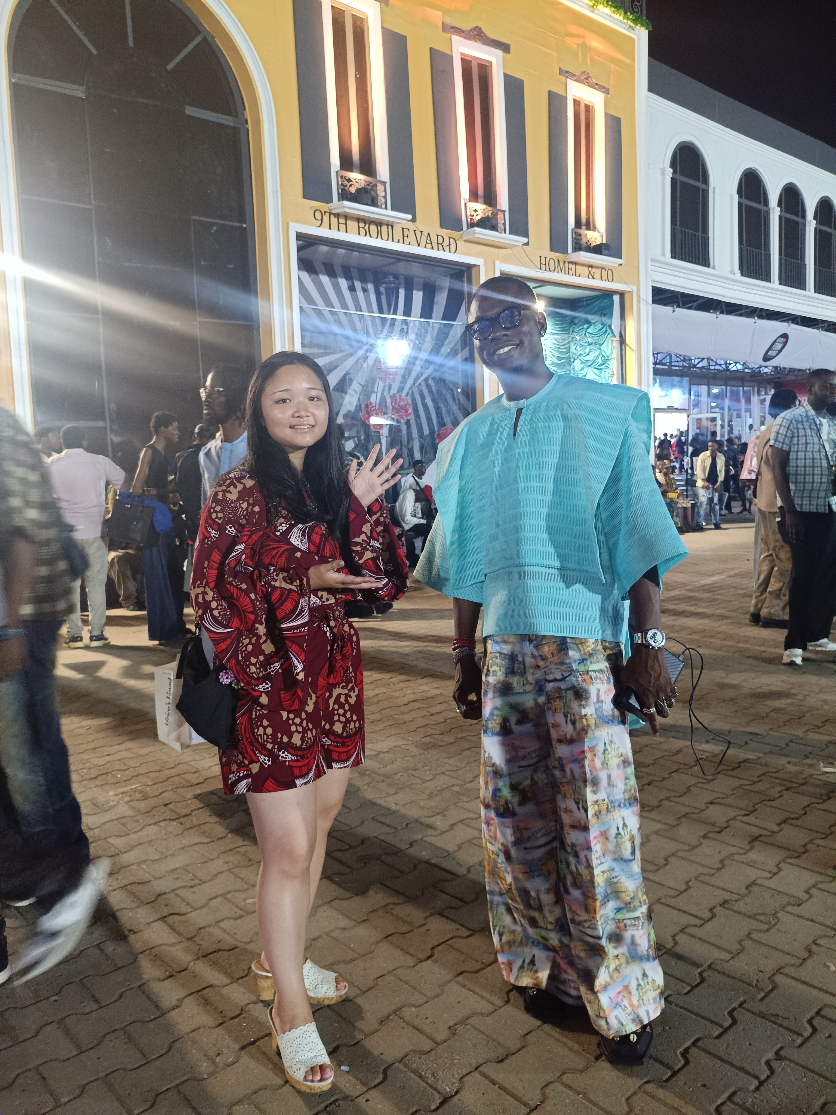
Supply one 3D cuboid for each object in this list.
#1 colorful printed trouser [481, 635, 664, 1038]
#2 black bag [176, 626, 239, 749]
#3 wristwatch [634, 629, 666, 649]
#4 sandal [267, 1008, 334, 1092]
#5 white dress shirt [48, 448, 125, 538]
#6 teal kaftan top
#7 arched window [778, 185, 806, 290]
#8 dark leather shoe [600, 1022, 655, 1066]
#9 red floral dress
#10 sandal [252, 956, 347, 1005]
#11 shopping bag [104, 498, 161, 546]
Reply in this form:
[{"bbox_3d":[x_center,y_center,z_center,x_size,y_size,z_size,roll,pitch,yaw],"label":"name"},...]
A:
[{"bbox_3d":[0.378,0.618,2.060,0.420,0.980,0.340,0,6,18],"label":"colorful printed trouser"},{"bbox_3d":[-0.486,0.313,2.010,0.220,0.280,0.120,1,7,34],"label":"black bag"},{"bbox_3d":[0.527,0.185,1.900,0.066,0.042,0.058,-3,6,-6],"label":"wristwatch"},{"bbox_3d":[-0.278,1.106,1.919,0.092,0.110,0.240,-6,7,-31],"label":"sandal"},{"bbox_3d":[-2.777,-0.541,6.980,0.580,0.740,0.300,-3,6,-12],"label":"white dress shirt"},{"bbox_3d":[0.317,-0.128,1.970,0.600,0.630,0.320,1,6,27],"label":"teal kaftan top"},{"bbox_3d":[8.403,-7.220,18.921,1.320,2.250,0.220,-7,7,-40],"label":"arched window"},{"bbox_3d":[0.482,1.067,2.017,0.113,0.110,0.295,-2,6,5],"label":"dark leather shoe"},{"bbox_3d":[-0.279,0.158,1.965,0.450,0.760,0.340,-7,7,-40],"label":"red floral dress"},{"bbox_3d":[-0.311,1.082,2.172,0.240,0.110,0.092,-1,6,14],"label":"sandal"},{"bbox_3d":[-2.382,-0.286,6.970,0.400,0.370,0.170,-2,6,-3],"label":"shopping bag"}]

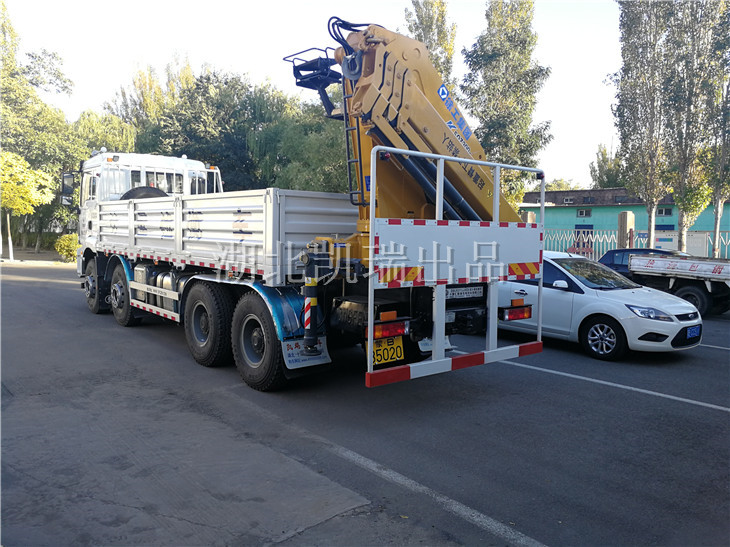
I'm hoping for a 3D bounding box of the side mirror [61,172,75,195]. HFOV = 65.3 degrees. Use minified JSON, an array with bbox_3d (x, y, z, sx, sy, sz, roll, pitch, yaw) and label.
[{"bbox_3d":[-6.274,-1.898,12.003,0.130,0.450,0.240,4,5,38],"label":"side mirror"}]

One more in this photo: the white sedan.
[{"bbox_3d":[3.174,0.366,9.597,1.840,1.490,4.450,-2,5,-39],"label":"white sedan"}]

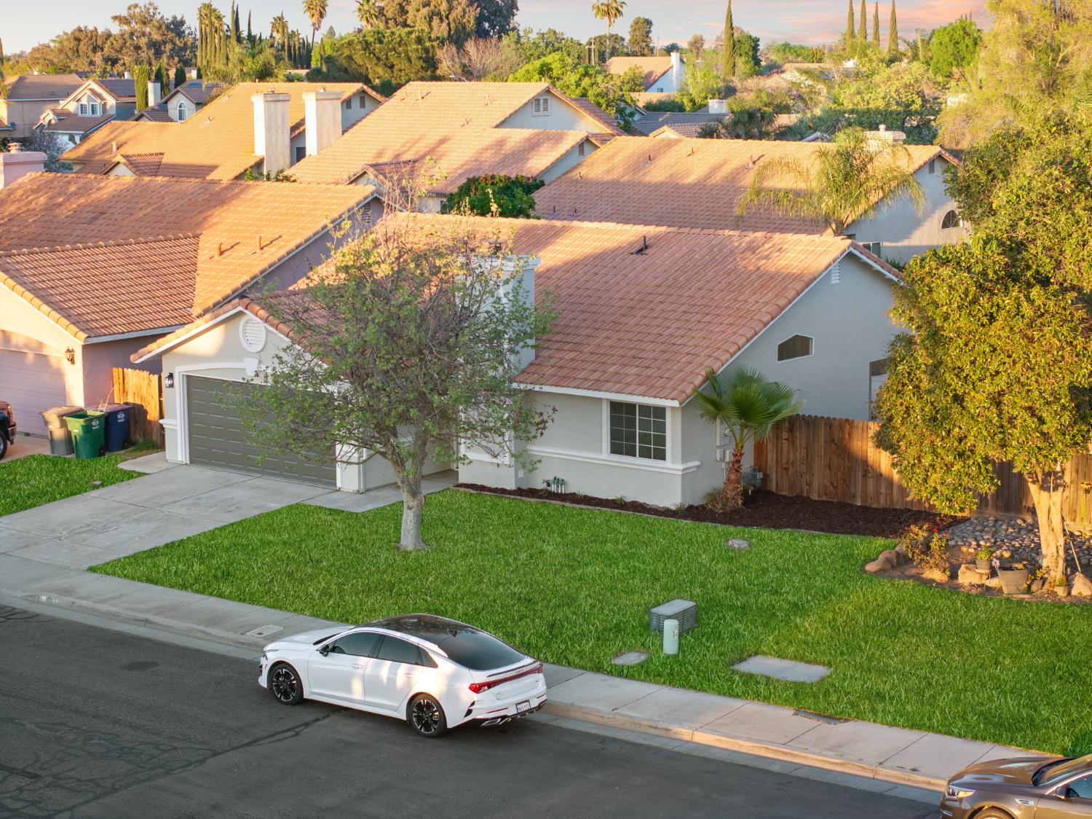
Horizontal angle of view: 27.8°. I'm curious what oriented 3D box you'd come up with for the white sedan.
[{"bbox_3d":[-2.265,3.861,33.738,4.905,1.445,1.860,7,11,37],"label":"white sedan"}]

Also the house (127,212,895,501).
[{"bbox_3d":[0.605,-1.830,54.459,14.100,5.400,16.550,7,11,37],"label":"house"}]

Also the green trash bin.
[{"bbox_3d":[-11.032,0.617,53.044,0.680,1.030,0.820,5,10,28],"label":"green trash bin"}]

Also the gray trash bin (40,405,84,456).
[{"bbox_3d":[-11.704,0.492,53.618,0.680,1.100,0.840,4,10,27],"label":"gray trash bin"}]

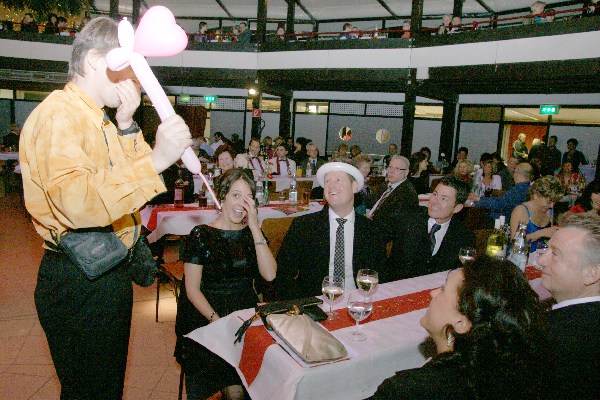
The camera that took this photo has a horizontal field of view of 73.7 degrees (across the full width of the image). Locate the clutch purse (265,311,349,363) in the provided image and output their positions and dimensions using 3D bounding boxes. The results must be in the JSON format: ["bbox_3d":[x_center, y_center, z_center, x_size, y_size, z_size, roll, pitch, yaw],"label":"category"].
[{"bbox_3d":[0.014,0.439,1.312,0.128,0.048,0.299,-1,9,-30],"label":"clutch purse"}]

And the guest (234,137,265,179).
[{"bbox_3d":[-0.689,-0.207,5.862,0.520,1.370,0.750,-1,9,-26],"label":"guest"}]

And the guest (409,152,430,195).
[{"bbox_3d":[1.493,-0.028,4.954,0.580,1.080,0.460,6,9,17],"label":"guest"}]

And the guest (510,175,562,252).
[{"bbox_3d":[1.963,0.436,3.248,0.520,1.238,0.750,-1,9,-26],"label":"guest"}]

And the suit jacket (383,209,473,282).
[{"bbox_3d":[0.770,0.397,2.501,0.570,0.660,0.380,7,9,20],"label":"suit jacket"}]

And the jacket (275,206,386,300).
[{"bbox_3d":[0.151,0.363,2.159,0.600,0.660,0.380,2,8,-9],"label":"jacket"}]

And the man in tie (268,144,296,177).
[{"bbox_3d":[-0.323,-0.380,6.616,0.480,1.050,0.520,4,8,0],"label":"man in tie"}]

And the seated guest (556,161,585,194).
[{"bbox_3d":[4.438,0.050,6.649,0.480,1.336,0.730,5,8,14],"label":"seated guest"}]

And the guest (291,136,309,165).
[{"bbox_3d":[-0.126,-0.521,7.724,0.720,1.370,0.460,-3,10,-36],"label":"guest"}]

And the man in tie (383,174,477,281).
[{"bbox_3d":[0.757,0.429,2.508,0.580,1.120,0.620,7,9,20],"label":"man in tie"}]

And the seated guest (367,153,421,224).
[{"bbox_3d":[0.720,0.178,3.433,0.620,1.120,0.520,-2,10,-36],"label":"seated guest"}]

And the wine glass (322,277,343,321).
[{"bbox_3d":[0.135,0.381,1.581,0.087,0.168,0.087,4,8,0],"label":"wine glass"}]

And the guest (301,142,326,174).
[{"bbox_3d":[0.230,-0.275,6.851,0.520,1.370,0.750,1,8,-14],"label":"guest"}]

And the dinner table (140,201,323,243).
[{"bbox_3d":[-0.411,0.437,4.024,2.000,0.750,0.540,-2,9,-32],"label":"dinner table"}]

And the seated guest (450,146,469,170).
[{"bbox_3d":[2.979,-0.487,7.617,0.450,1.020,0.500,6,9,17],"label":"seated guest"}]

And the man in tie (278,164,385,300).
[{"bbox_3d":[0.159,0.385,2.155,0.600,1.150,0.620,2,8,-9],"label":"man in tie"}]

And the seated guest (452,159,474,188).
[{"bbox_3d":[2.325,0.082,5.741,0.460,1.284,0.720,4,8,3],"label":"seated guest"}]

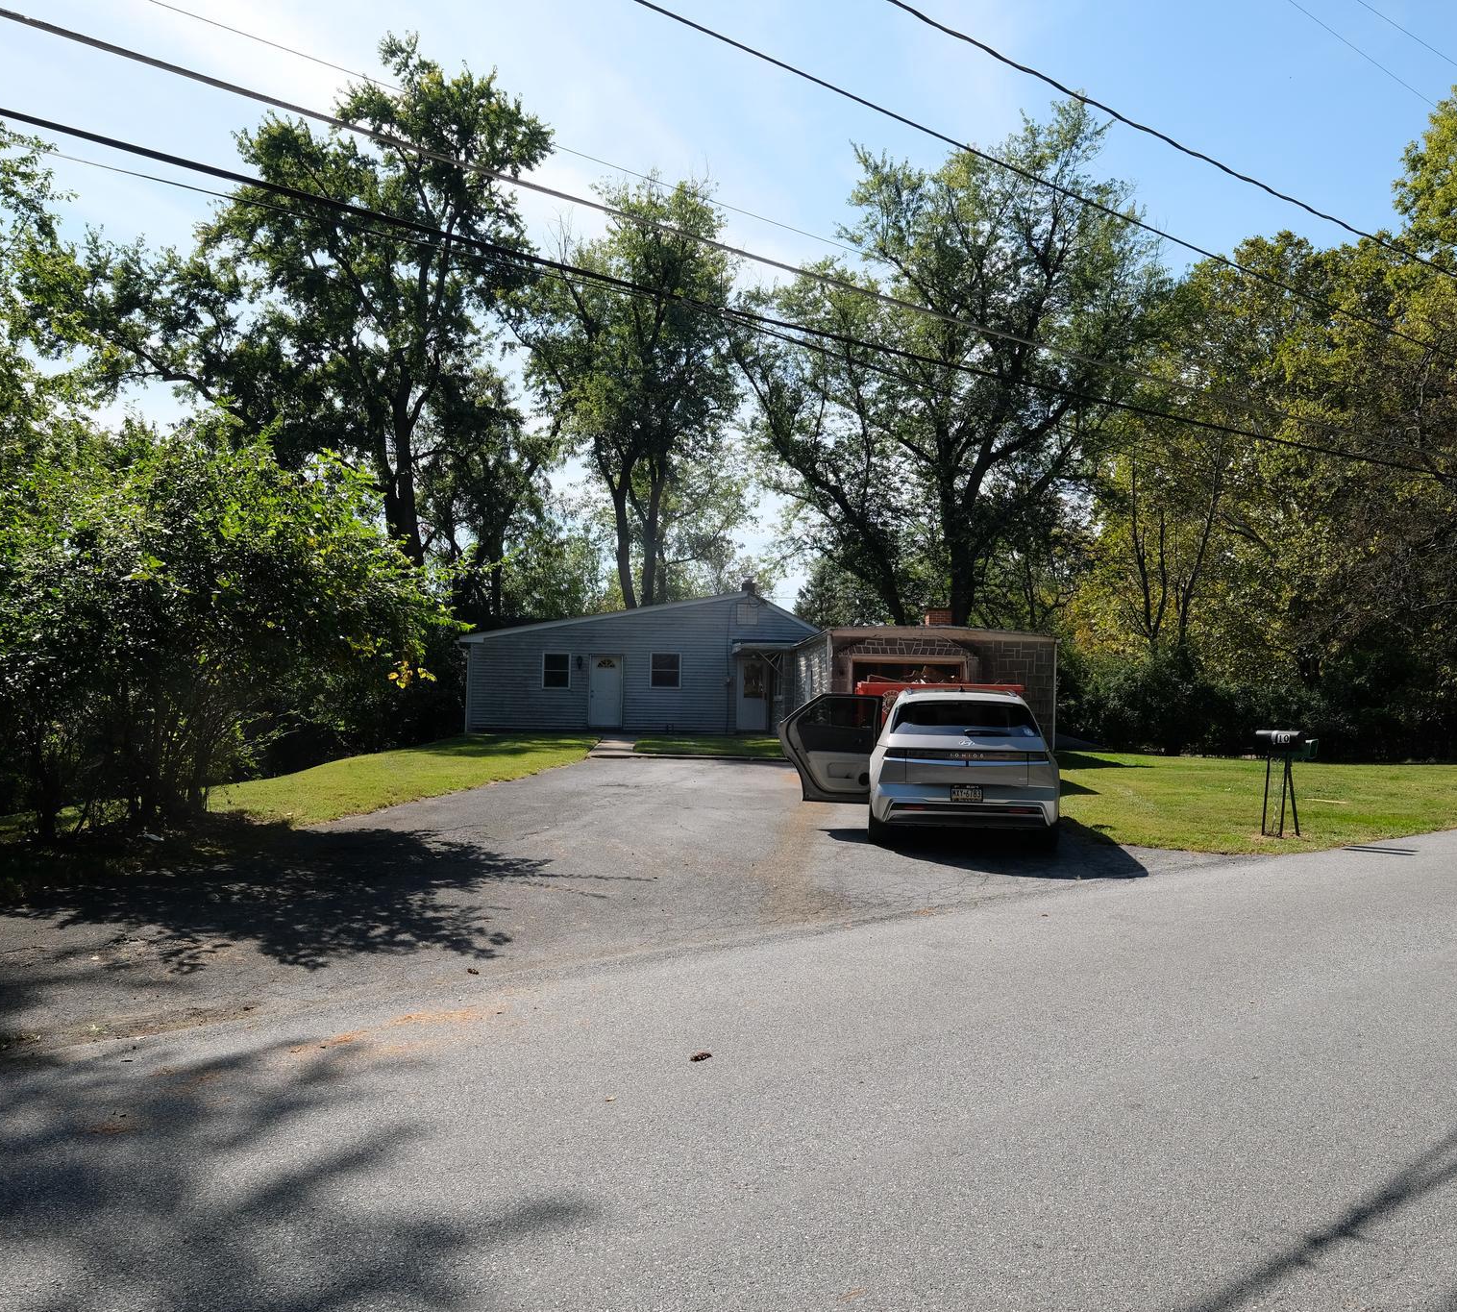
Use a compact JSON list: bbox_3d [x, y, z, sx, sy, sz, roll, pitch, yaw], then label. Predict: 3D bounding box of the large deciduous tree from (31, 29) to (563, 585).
[{"bbox_3d":[-14.100,-8.700,40.500,16.500,22.500,14.000,1,-1,0],"label":"large deciduous tree"}]

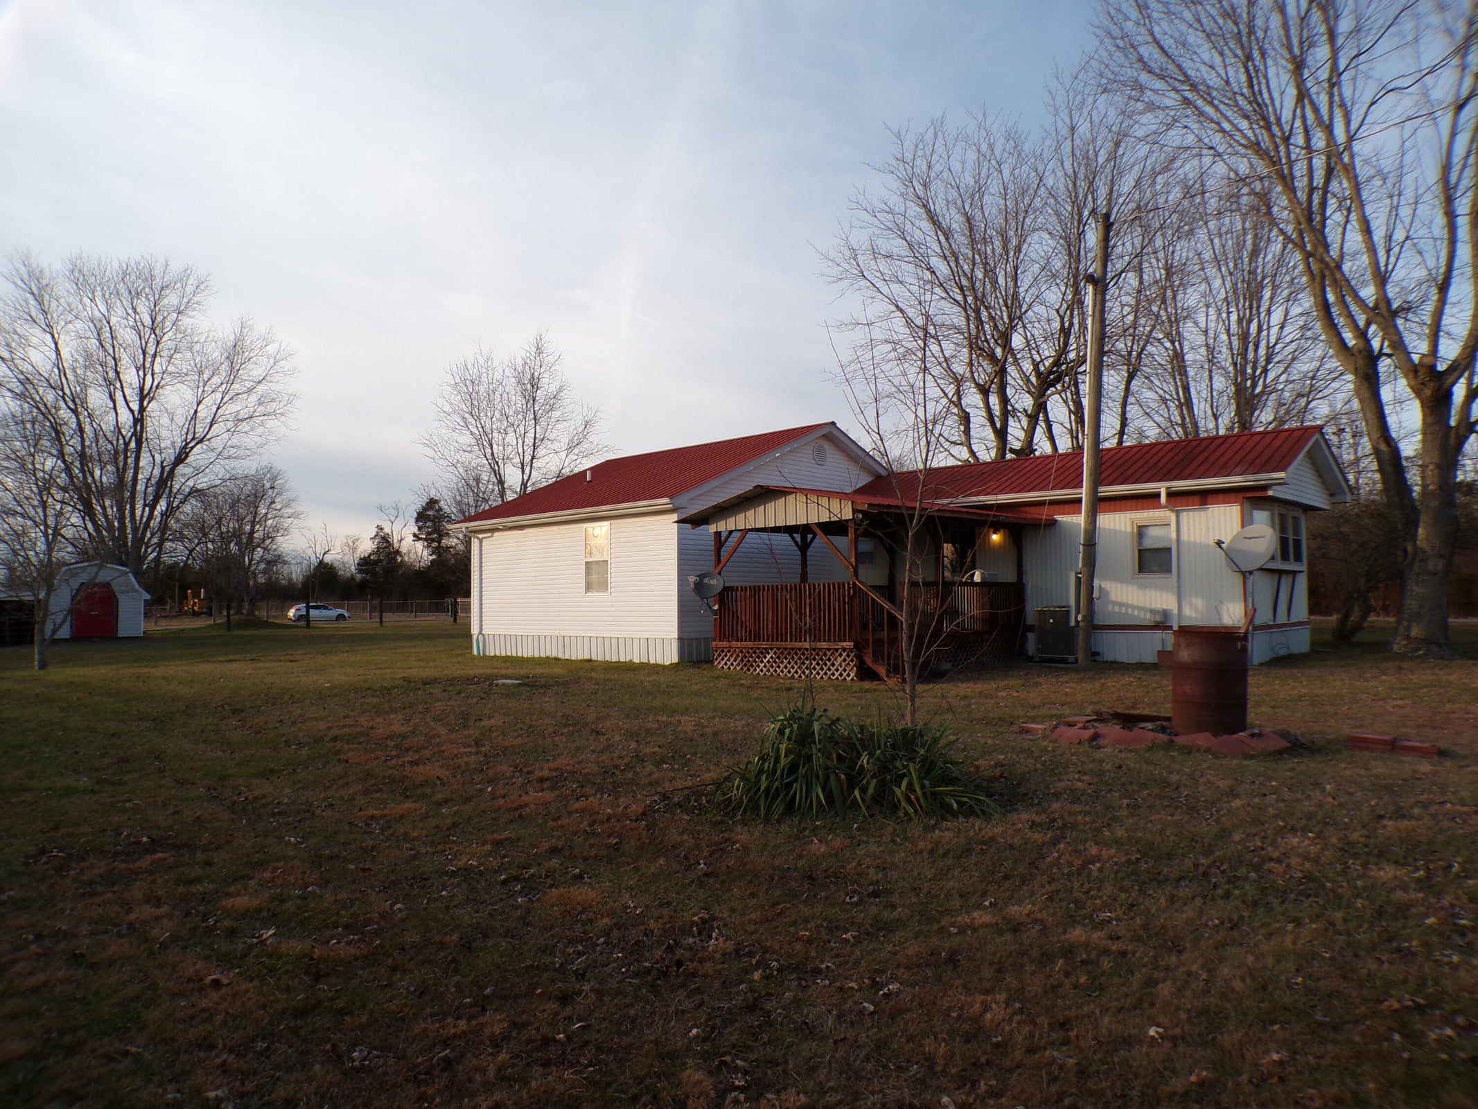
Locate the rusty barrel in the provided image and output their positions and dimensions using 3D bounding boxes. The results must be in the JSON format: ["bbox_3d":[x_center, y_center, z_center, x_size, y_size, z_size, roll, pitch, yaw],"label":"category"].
[{"bbox_3d":[3.795,1.032,8.250,0.600,0.870,0.600,-2,-3,25],"label":"rusty barrel"}]

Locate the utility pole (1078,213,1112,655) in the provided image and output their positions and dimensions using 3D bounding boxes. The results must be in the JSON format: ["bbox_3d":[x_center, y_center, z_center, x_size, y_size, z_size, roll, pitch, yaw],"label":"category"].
[{"bbox_3d":[6.268,-2.049,18.046,0.340,7.990,0.320,2,-2,42],"label":"utility pole"}]

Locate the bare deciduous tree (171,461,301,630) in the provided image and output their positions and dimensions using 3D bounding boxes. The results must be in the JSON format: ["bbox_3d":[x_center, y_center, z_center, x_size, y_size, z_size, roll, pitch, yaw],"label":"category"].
[{"bbox_3d":[-29.408,-0.507,60.000,6.900,9.500,6.900,0,-3,-25],"label":"bare deciduous tree"}]

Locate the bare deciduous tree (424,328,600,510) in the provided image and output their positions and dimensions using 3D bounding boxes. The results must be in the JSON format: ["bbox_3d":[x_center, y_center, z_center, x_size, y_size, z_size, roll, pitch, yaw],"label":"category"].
[{"bbox_3d":[-11.070,-3.690,50.000,8.900,14.400,8.900,0,-3,-13],"label":"bare deciduous tree"}]

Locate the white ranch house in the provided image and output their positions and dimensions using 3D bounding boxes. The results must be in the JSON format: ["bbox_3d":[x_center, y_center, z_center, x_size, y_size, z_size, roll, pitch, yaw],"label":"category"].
[{"bbox_3d":[2.618,-0.419,22.627,17.250,5.280,10.700,-3,-4,42],"label":"white ranch house"}]

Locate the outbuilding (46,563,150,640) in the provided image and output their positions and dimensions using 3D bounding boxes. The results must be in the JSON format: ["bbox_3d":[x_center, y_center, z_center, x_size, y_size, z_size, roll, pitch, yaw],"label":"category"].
[{"bbox_3d":[-25.169,1.830,40.341,3.350,2.900,3.700,1,-3,-31],"label":"outbuilding"}]

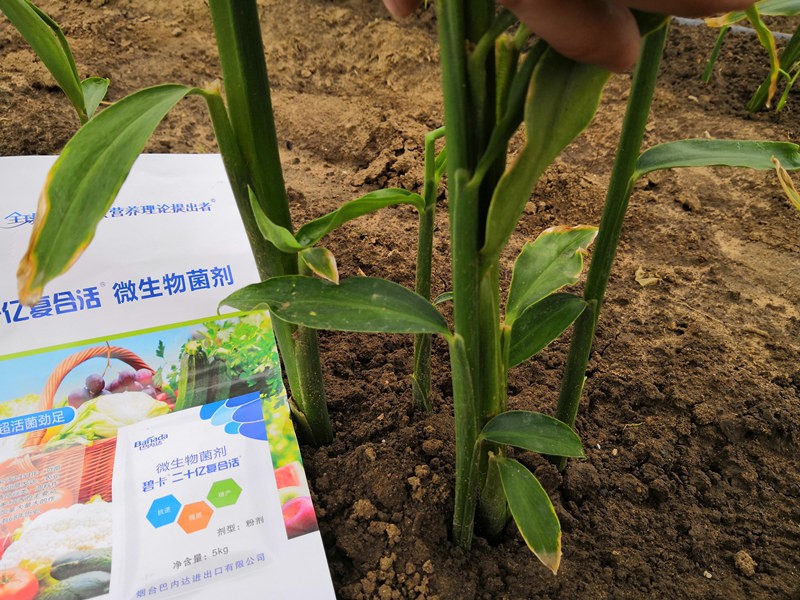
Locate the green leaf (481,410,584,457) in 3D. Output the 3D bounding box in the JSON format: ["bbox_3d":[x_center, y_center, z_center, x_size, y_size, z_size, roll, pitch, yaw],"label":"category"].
[{"bbox_3d":[0.058,0.059,0.271,0.044,0.011,0.018,6,40,-3],"label":"green leaf"}]

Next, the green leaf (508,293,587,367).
[{"bbox_3d":[0.065,0.013,0.280,0.048,0.009,0.021,-30,64,-10],"label":"green leaf"}]

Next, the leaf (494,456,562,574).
[{"bbox_3d":[0.056,0.089,0.265,0.017,0.011,0.050,-20,65,-10],"label":"leaf"}]

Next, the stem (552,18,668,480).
[{"bbox_3d":[0.090,-0.015,0.278,0.009,0.201,0.009,6,17,-2],"label":"stem"}]

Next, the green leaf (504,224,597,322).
[{"bbox_3d":[0.065,-0.010,0.270,0.057,0.010,0.021,-44,90,-9],"label":"green leaf"}]

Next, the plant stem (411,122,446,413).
[{"bbox_3d":[0.014,-0.009,0.307,0.011,0.147,0.011,1,22,0],"label":"plant stem"}]

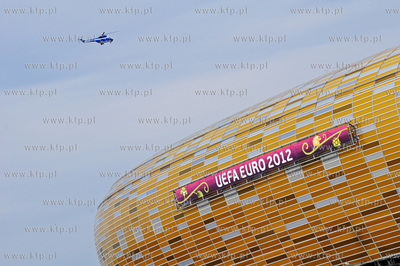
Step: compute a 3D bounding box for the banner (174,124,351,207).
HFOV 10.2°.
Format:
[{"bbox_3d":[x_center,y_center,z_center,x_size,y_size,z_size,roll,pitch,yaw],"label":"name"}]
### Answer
[{"bbox_3d":[11.050,6.670,432.240,45.500,3.300,2.200,-22,-10,40],"label":"banner"}]

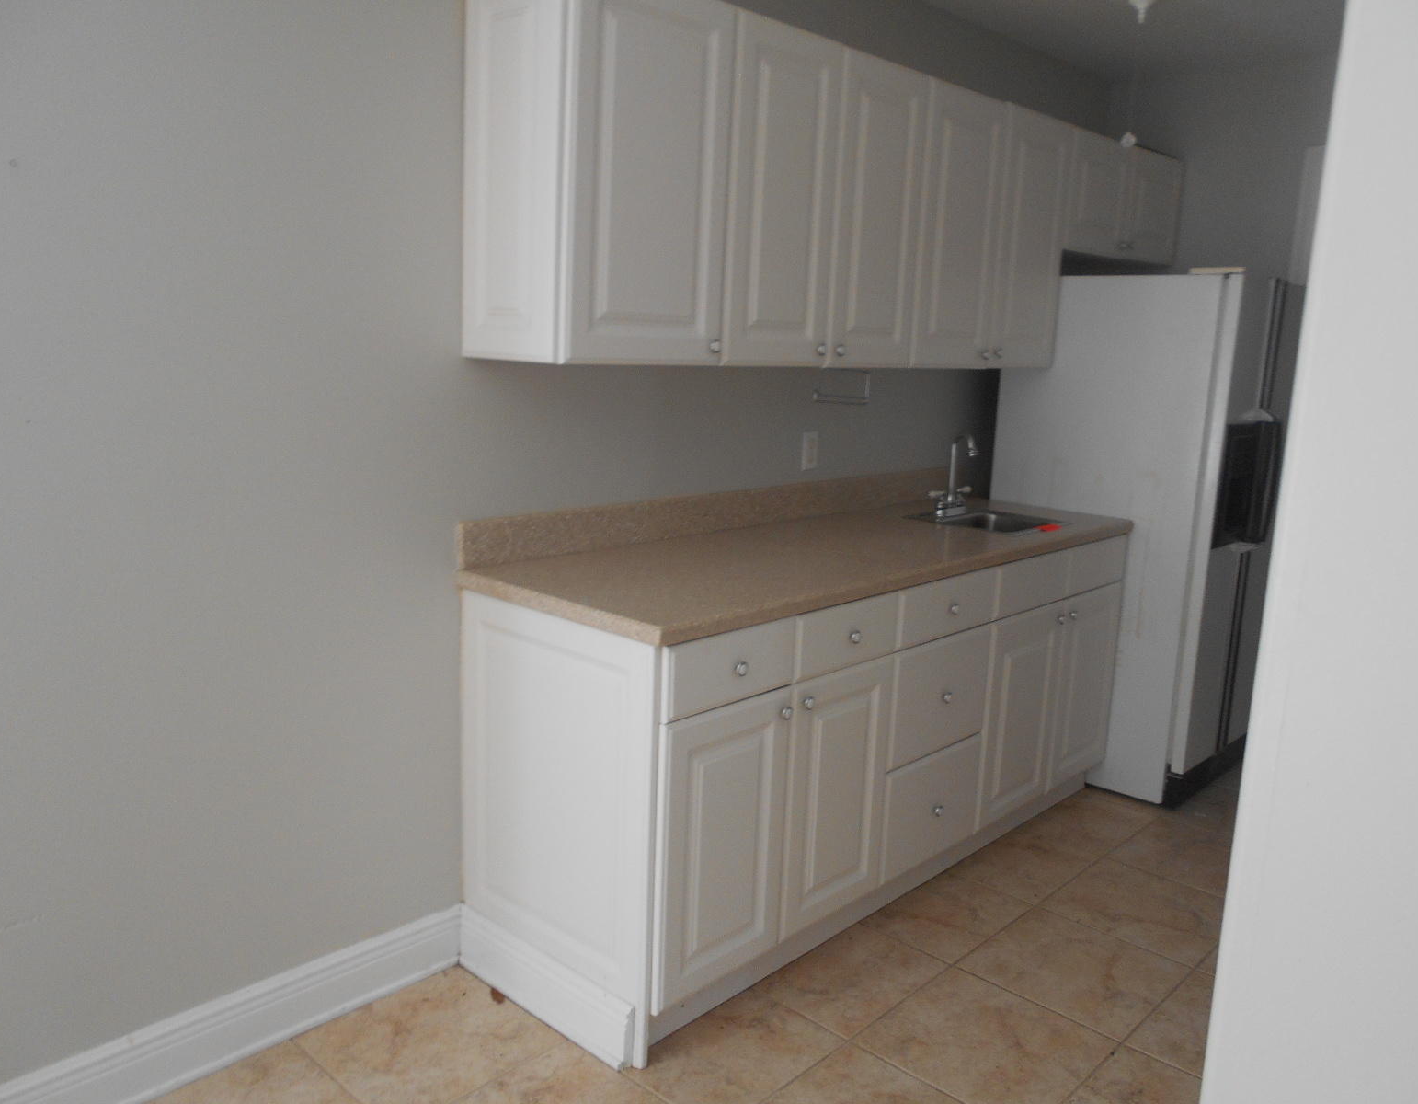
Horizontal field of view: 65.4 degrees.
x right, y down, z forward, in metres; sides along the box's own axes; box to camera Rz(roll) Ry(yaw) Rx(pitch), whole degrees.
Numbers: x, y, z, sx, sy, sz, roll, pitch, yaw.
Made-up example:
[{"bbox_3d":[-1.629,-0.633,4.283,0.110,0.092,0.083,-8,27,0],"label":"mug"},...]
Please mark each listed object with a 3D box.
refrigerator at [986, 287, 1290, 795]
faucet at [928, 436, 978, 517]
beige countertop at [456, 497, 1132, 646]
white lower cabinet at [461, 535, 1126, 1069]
[{"bbox_3d":[1.517,-0.084,3.820,0.760,1.641,0.833,12,14,42],"label":"refrigerator"},{"bbox_3d":[0.771,-0.230,3.371,0.118,0.253,0.206,12,14,42],"label":"faucet"},{"bbox_3d":[0.386,-0.009,2.914,0.632,0.038,2.038,12,14,42],"label":"beige countertop"},{"bbox_3d":[0.367,0.433,2.982,0.648,0.858,2.017,12,14,42],"label":"white lower cabinet"}]

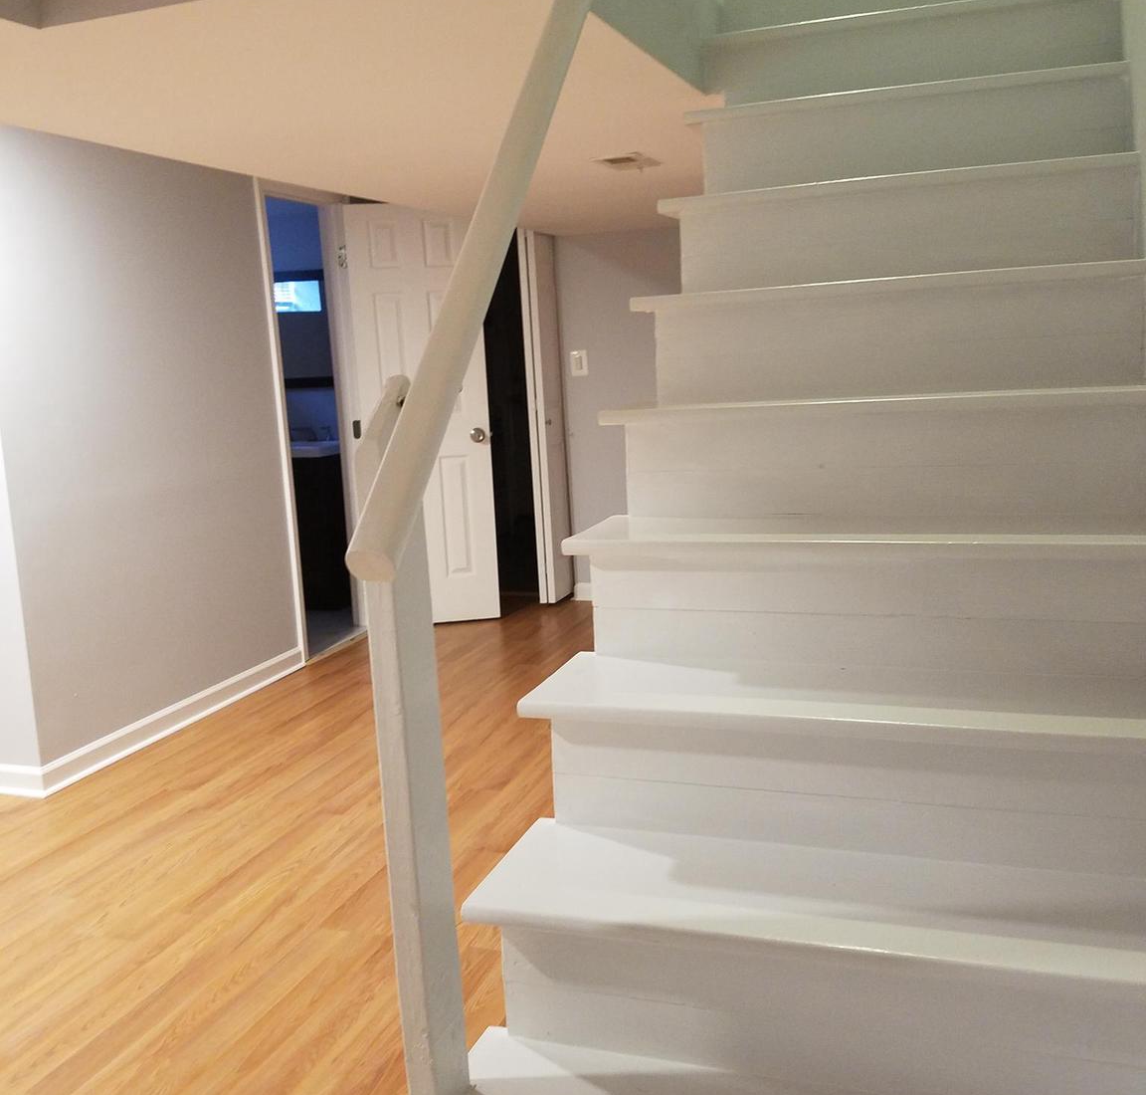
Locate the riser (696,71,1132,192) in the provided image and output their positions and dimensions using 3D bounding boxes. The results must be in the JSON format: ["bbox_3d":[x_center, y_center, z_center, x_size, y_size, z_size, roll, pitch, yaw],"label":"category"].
[{"bbox_3d":[0.723,-0.875,2.523,0.880,0.188,0.022,1,11,20],"label":"riser"}]

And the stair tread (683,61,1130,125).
[{"bbox_3d":[0.727,-0.990,2.574,0.910,0.025,0.272,1,11,20],"label":"stair tread"}]

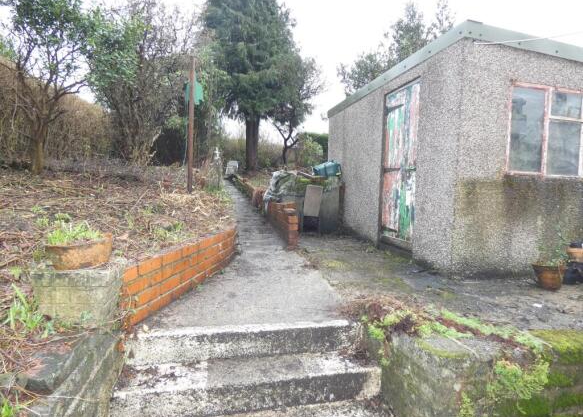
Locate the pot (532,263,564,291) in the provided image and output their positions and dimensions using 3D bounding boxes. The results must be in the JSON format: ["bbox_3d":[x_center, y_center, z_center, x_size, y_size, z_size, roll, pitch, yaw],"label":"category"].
[{"bbox_3d":[2.175,0.584,2.850,0.230,0.210,0.230,2,4,0],"label":"pot"}]

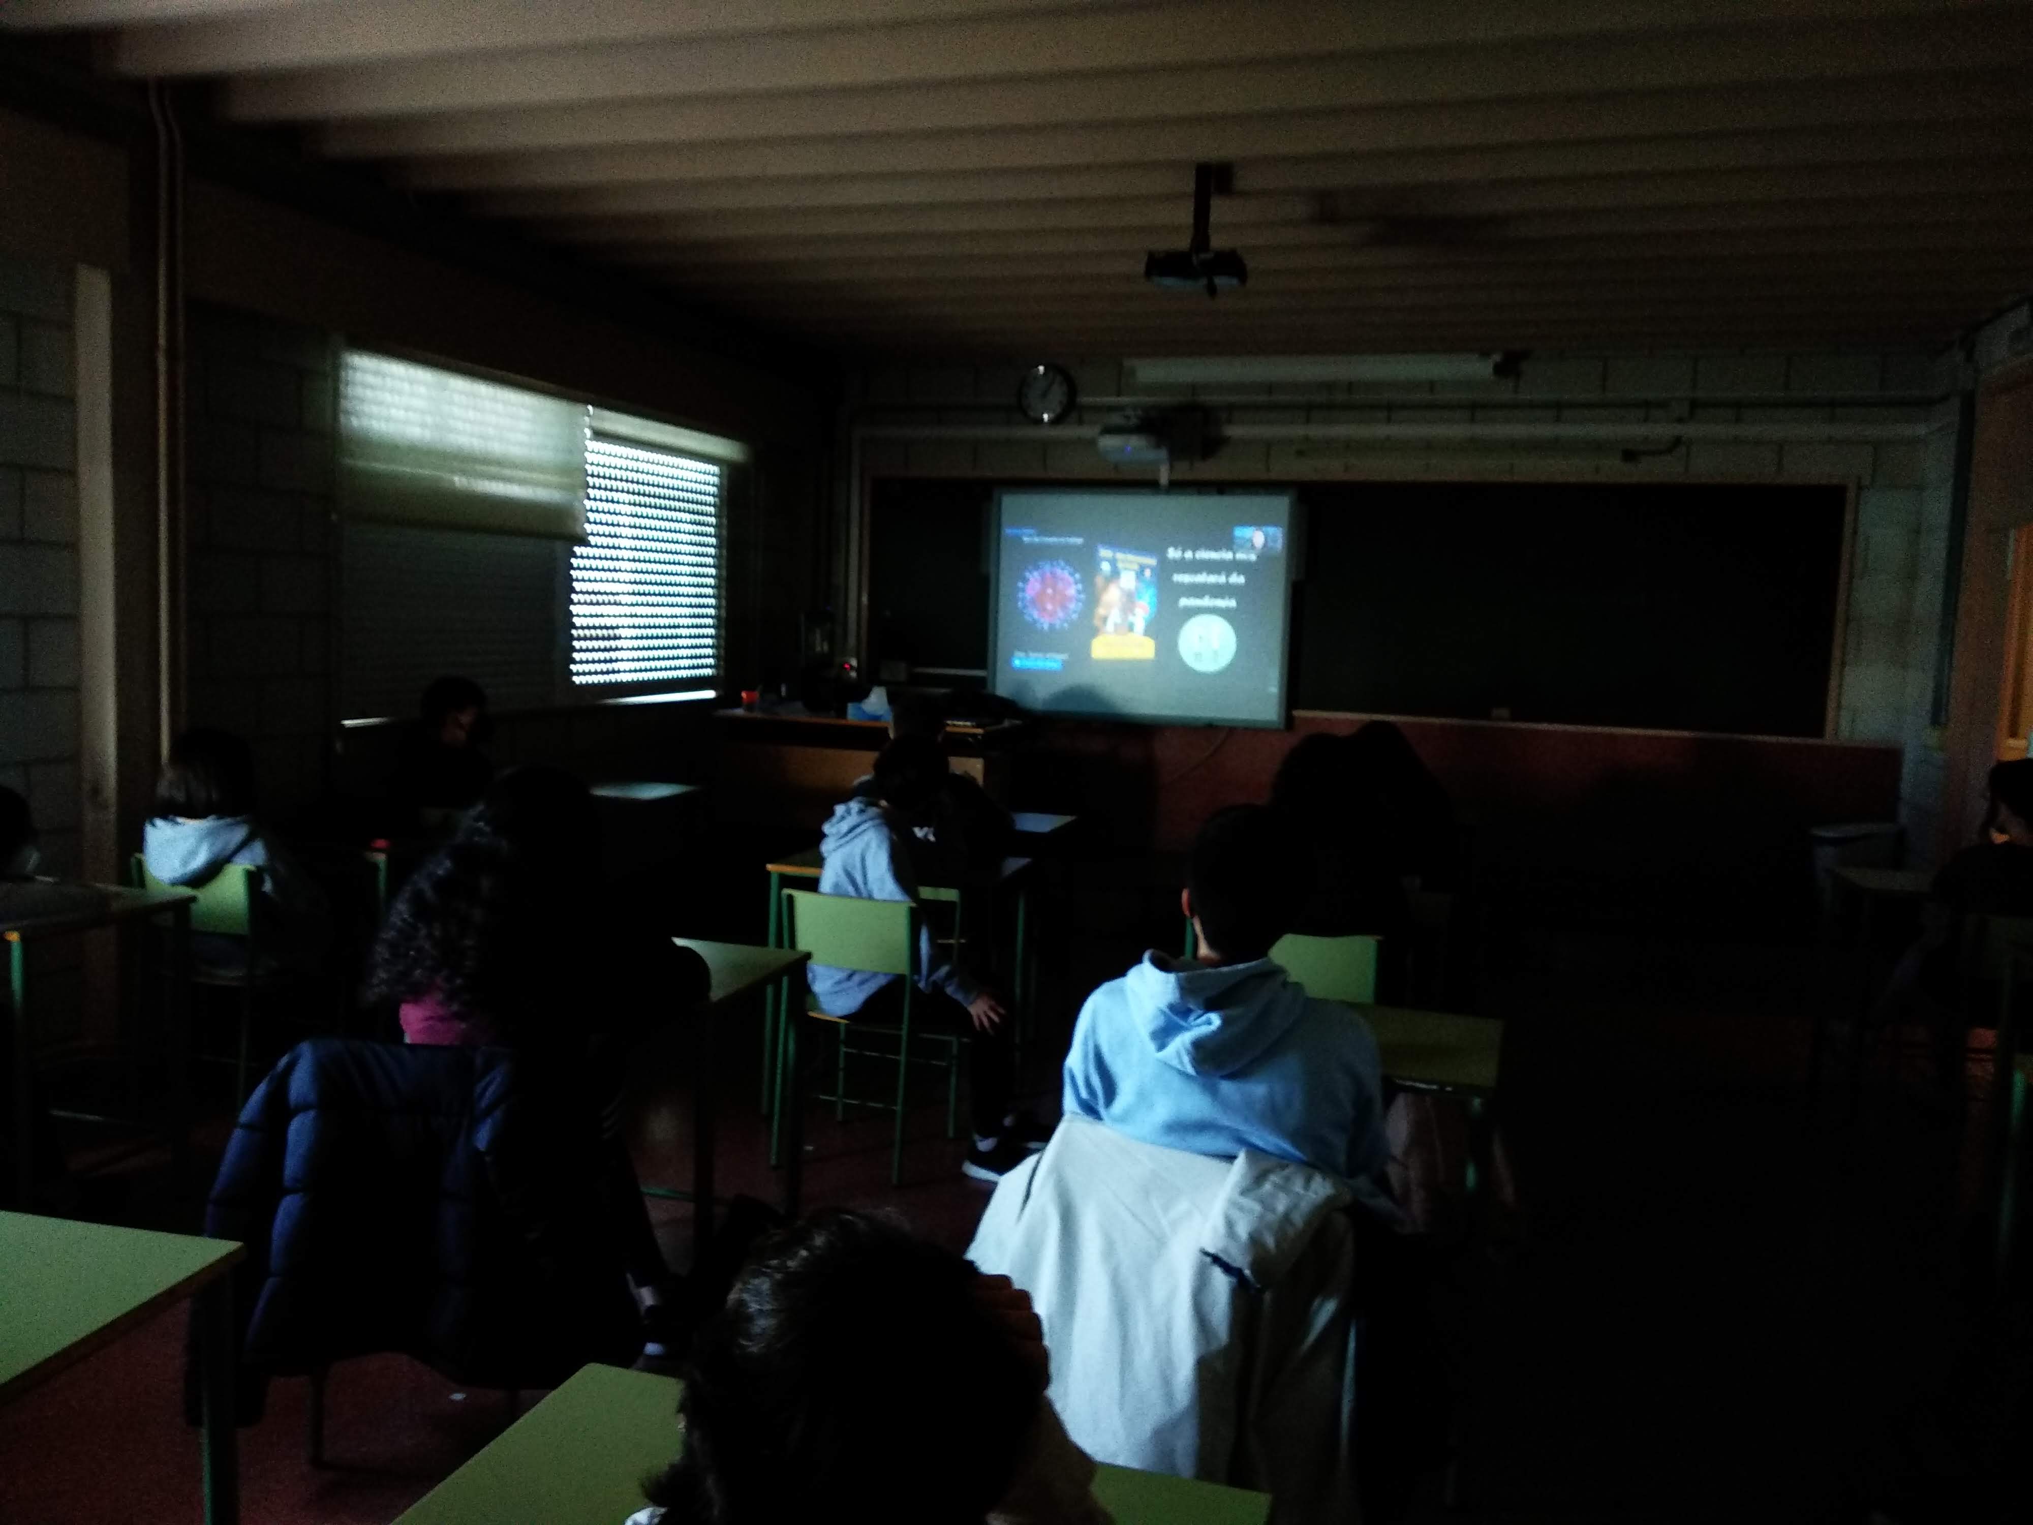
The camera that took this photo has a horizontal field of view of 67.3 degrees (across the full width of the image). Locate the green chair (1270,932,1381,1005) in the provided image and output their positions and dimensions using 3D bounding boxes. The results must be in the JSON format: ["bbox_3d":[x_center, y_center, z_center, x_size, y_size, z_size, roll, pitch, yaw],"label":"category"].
[{"bbox_3d":[0.695,0.765,3.960,0.400,0.760,0.460,3,6,8],"label":"green chair"}]

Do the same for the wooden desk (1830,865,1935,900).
[{"bbox_3d":[3.109,0.789,5.072,0.690,0.765,0.490,4,6,18],"label":"wooden desk"}]

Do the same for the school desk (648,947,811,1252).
[{"bbox_3d":[-0.857,0.787,3.229,0.690,0.745,0.500,4,6,18],"label":"school desk"}]

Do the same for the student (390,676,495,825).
[{"bbox_3d":[-1.973,0.267,5.619,0.460,1.200,0.600,8,8,43],"label":"student"}]

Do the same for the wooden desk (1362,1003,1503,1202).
[{"bbox_3d":[0.578,0.906,3.050,0.690,0.765,0.490,4,6,18],"label":"wooden desk"}]

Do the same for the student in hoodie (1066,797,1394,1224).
[{"bbox_3d":[0.361,0.660,2.582,0.520,1.220,0.700,4,6,18],"label":"student in hoodie"}]

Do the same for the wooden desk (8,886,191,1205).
[{"bbox_3d":[-2.506,0.720,3.832,0.690,0.765,0.480,4,6,18],"label":"wooden desk"}]

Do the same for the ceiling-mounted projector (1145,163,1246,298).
[{"bbox_3d":[0.546,-1.576,4.552,0.320,0.390,0.270,4,6,18],"label":"ceiling-mounted projector"}]

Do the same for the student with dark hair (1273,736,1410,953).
[{"bbox_3d":[0.797,0.521,4.063,0.460,1.220,0.660,3,6,10],"label":"student with dark hair"}]

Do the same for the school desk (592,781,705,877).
[{"bbox_3d":[-1.627,0.473,5.959,0.690,0.745,0.500,4,6,18],"label":"school desk"}]

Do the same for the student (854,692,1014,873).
[{"bbox_3d":[-0.253,0.362,5.263,0.480,1.210,0.660,4,6,18],"label":"student"}]

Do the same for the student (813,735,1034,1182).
[{"bbox_3d":[-0.278,0.529,4.321,0.740,1.200,0.470,0,6,-17],"label":"student"}]

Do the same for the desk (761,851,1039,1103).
[{"bbox_3d":[-0.380,0.697,4.792,0.690,0.765,0.490,4,6,18],"label":"desk"}]

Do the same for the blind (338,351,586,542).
[{"bbox_3d":[-2.068,-1.167,5.864,0.060,0.570,1.420,4,6,18],"label":"blind"}]

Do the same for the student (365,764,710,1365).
[{"bbox_3d":[-0.920,0.616,2.997,0.520,1.250,0.720,6,7,33],"label":"student"}]

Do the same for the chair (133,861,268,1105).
[{"bbox_3d":[-2.171,0.618,4.355,0.400,0.760,0.460,4,6,18],"label":"chair"}]

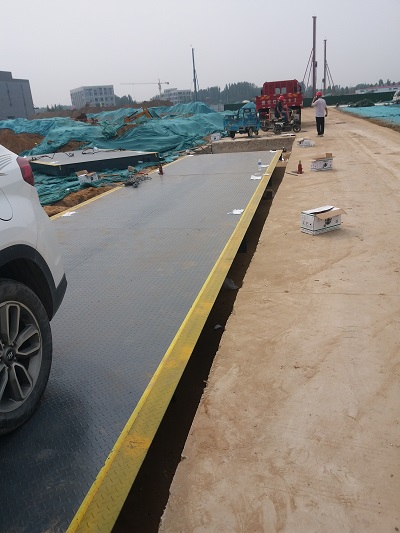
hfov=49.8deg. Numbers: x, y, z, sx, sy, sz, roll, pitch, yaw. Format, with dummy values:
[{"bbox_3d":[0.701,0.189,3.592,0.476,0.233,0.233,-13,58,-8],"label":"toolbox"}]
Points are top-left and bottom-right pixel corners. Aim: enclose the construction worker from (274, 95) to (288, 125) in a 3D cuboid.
[{"bbox_3d":[4.134,-7.964,21.918,0.750,1.400,0.500,-4,20,1],"label":"construction worker"}]

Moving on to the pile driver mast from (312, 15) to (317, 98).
[{"bbox_3d":[36.164,-64.457,136.733,1.000,25.850,1.000,1,20,14],"label":"pile driver mast"}]

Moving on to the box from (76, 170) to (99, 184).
[{"bbox_3d":[-2.528,-1.968,9.632,0.270,0.270,0.440,2,21,18],"label":"box"}]

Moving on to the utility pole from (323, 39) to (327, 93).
[{"bbox_3d":[53.135,-82.518,183.740,0.950,25.454,0.950,1,21,16],"label":"utility pole"}]

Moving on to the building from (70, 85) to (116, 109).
[{"bbox_3d":[-64.308,-97.832,261.076,17.967,18.630,28.048,-15,22,-27],"label":"building"}]

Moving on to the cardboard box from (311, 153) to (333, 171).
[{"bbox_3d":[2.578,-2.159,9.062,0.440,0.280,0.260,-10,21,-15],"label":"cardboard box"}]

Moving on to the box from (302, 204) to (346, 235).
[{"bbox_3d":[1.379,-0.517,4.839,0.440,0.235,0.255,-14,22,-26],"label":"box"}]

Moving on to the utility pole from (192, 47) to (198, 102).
[{"bbox_3d":[-2.075,-82.891,193.336,0.950,27.568,0.950,-4,20,1],"label":"utility pole"}]

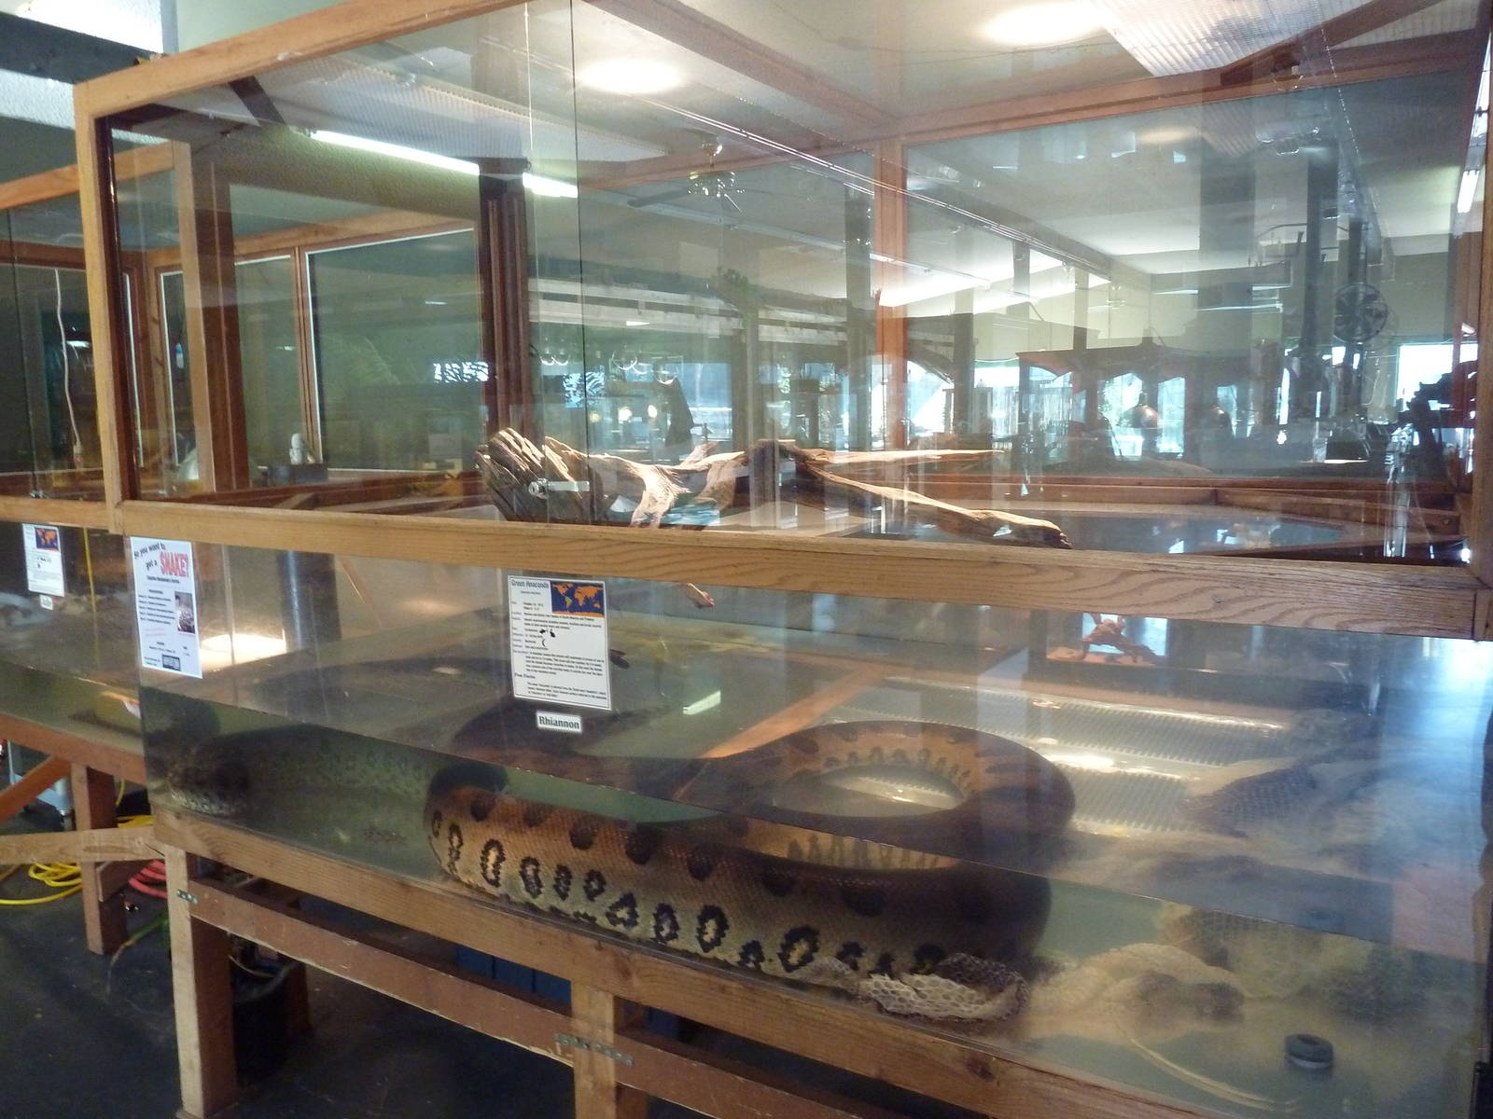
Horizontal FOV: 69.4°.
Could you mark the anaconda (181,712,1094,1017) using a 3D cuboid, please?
[{"bbox_3d":[-0.275,0.450,2.158,1.880,0.225,0.680,4,8,31],"label":"anaconda"}]

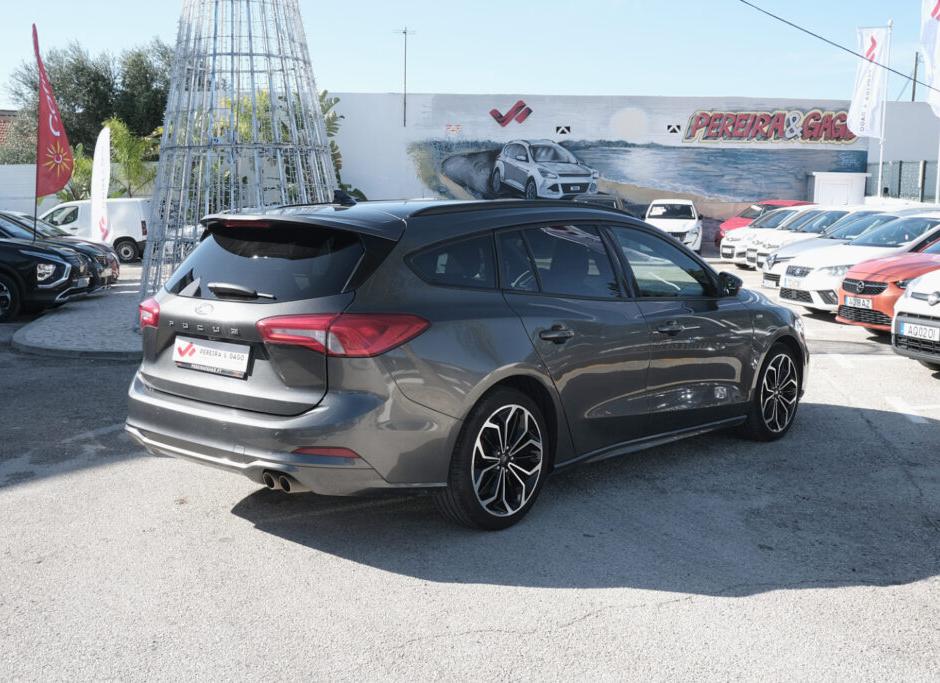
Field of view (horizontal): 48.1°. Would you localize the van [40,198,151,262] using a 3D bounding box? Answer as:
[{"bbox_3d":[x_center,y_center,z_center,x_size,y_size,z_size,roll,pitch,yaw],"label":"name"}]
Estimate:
[{"bbox_3d":[-11.144,-3.228,30.144,4.450,1.820,1.880,0,7,-5],"label":"van"}]

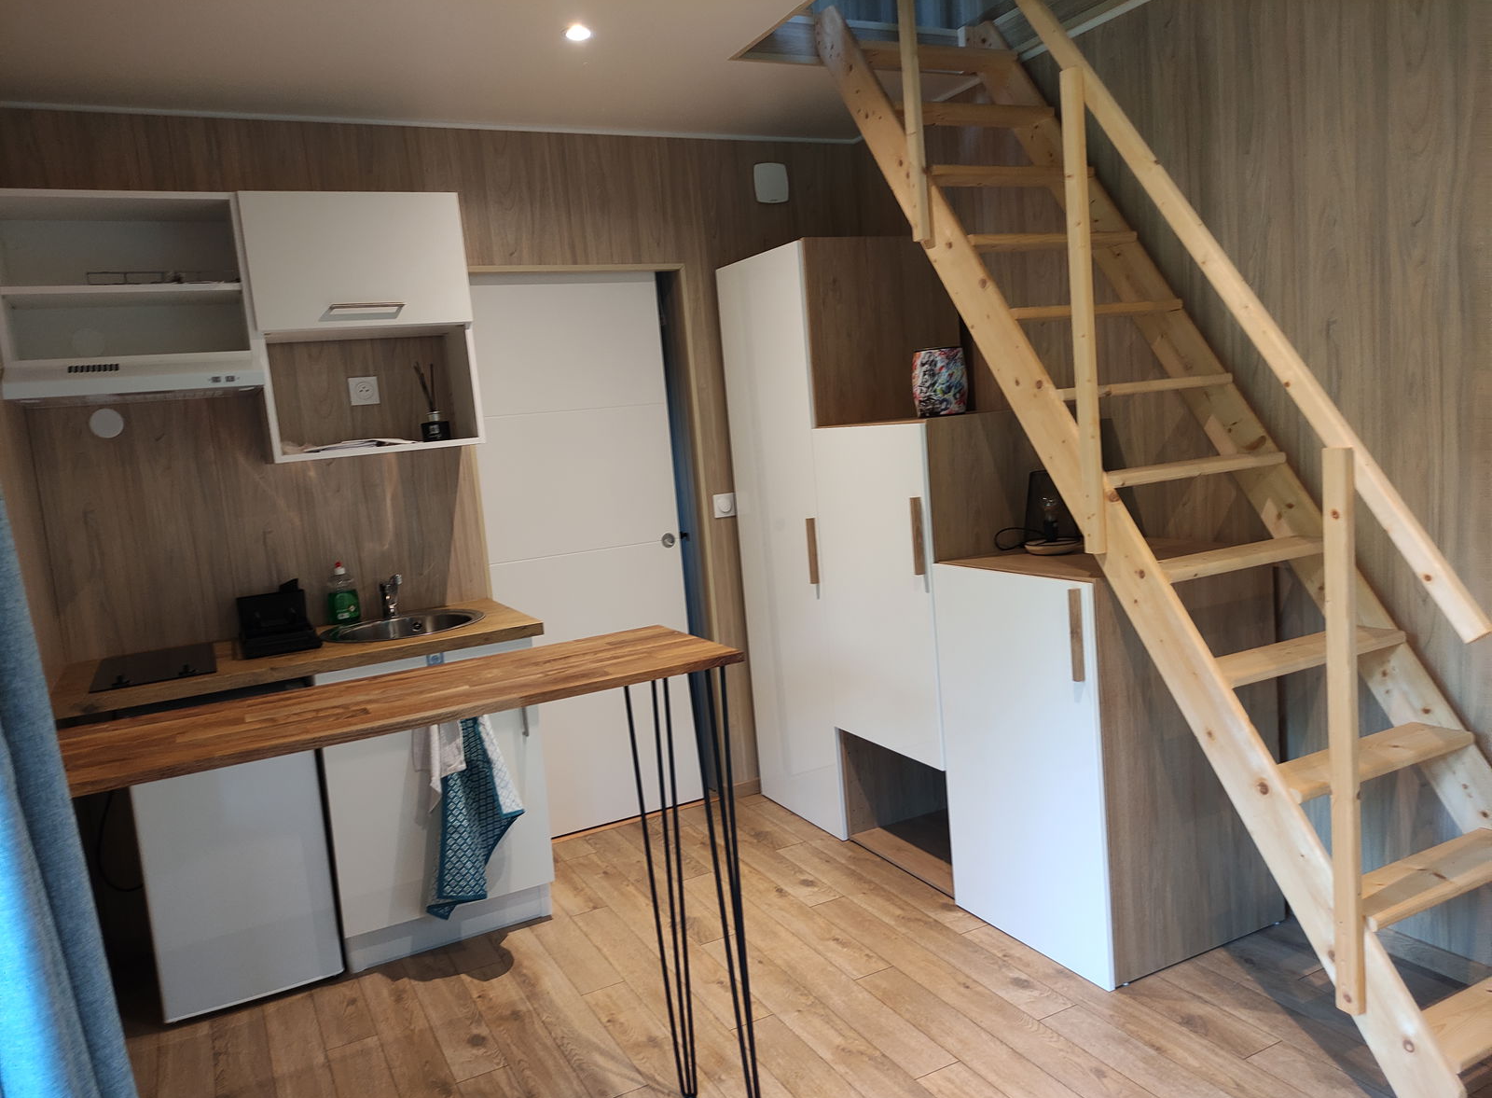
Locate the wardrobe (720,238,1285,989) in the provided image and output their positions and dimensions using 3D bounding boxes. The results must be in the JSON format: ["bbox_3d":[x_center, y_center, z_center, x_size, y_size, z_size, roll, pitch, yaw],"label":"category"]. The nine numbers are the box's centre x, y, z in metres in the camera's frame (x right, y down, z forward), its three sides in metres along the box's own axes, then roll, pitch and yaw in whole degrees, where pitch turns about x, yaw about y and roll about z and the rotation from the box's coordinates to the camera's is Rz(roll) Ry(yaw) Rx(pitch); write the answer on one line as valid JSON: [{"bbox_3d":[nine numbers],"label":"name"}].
[{"bbox_3d":[0.665,-0.011,3.438,0.617,2.006,1.802,-8,8,-27],"label":"wardrobe"}]

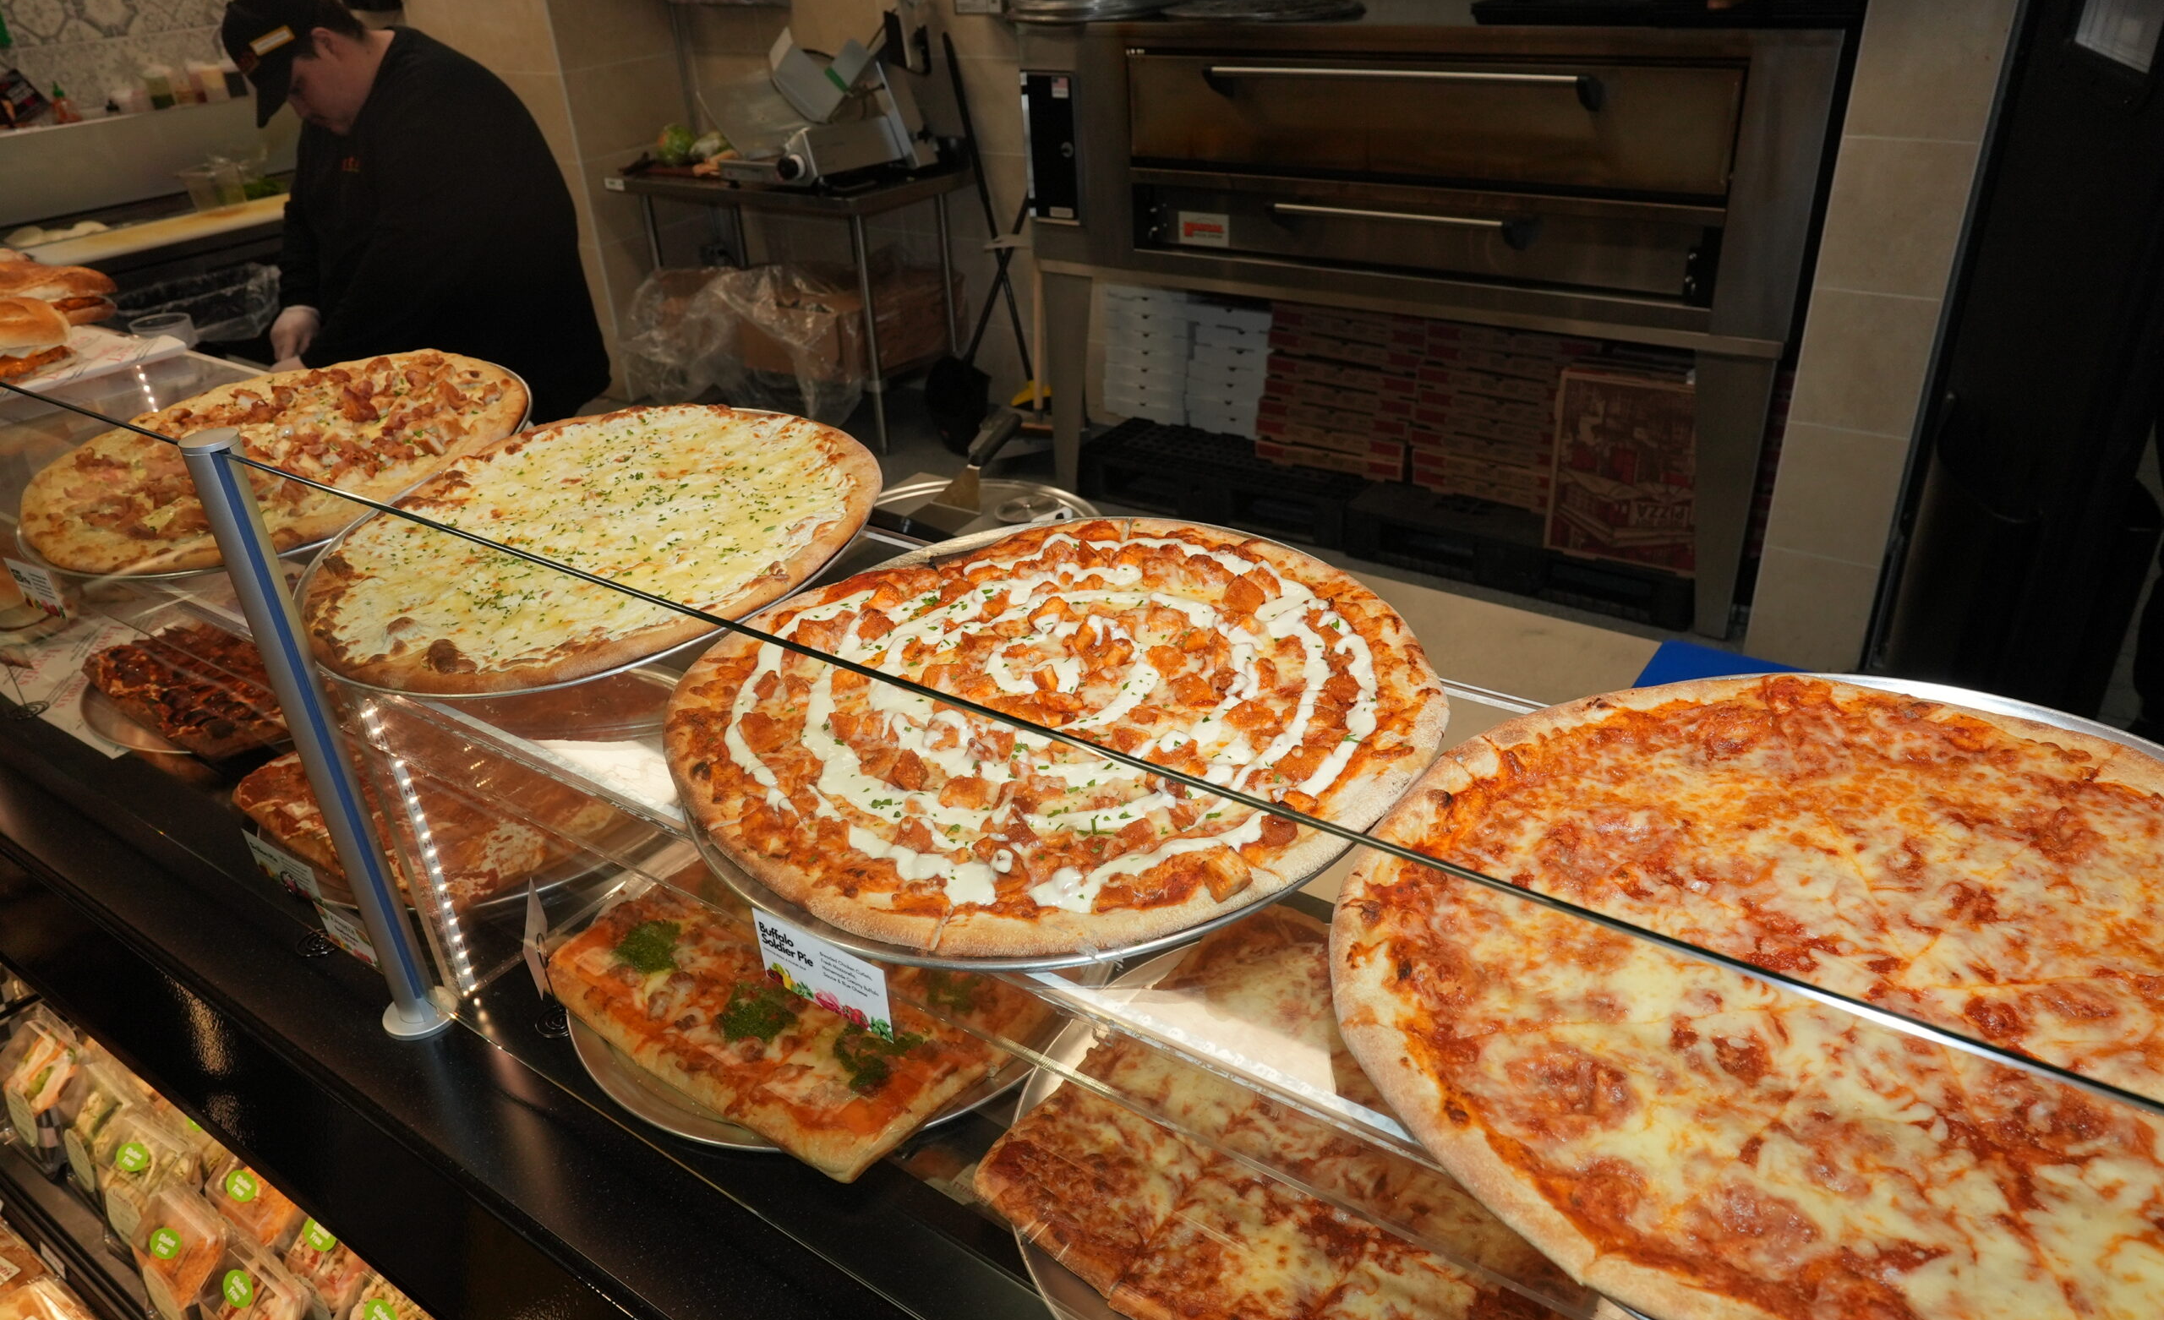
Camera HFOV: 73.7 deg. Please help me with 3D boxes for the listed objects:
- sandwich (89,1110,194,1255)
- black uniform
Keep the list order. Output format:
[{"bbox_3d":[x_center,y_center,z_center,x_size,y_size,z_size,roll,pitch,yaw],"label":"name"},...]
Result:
[{"bbox_3d":[-0.908,0.523,1.404,0.103,0.110,0.075,13,33,28],"label":"sandwich"},{"bbox_3d":[-1.225,-0.785,2.824,0.520,0.820,0.550,-24,35,-34],"label":"black uniform"}]

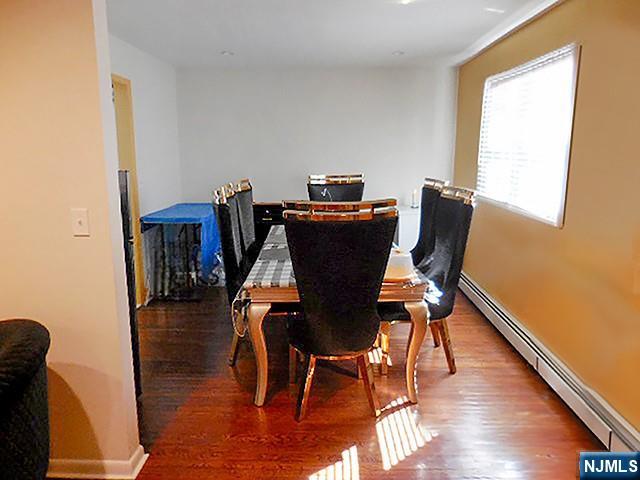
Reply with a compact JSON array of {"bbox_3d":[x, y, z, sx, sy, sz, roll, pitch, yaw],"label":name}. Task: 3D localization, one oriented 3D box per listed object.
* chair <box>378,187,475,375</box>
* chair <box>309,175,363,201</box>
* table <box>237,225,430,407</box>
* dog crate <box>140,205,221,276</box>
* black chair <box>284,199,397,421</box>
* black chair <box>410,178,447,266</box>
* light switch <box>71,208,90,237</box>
[{"bbox_3d":[0.682,0.272,3.278,0.600,1.250,0.580,0,11,-2],"label":"chair"},{"bbox_3d":[0.165,-0.011,4.669,0.580,1.250,0.600,0,11,0],"label":"chair"},{"bbox_3d":[0.106,0.437,3.677,1.060,0.770,2.000,0,11,0],"label":"table"},{"bbox_3d":[-1.475,0.112,5.120,0.630,0.830,1.030,0,11,0],"label":"dog crate"},{"bbox_3d":[0.082,0.371,2.782,0.570,1.240,0.600,-1,11,-6],"label":"black chair"},{"bbox_3d":[0.696,0.112,4.051,0.600,1.250,0.580,-1,11,-3],"label":"black chair"},{"bbox_3d":[-1.006,-0.074,1.945,0.070,0.116,0.015,0,11,0],"label":"light switch"}]

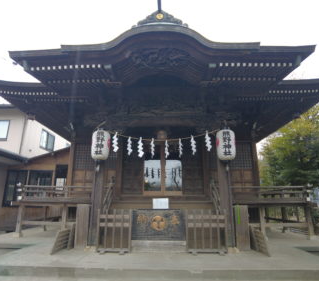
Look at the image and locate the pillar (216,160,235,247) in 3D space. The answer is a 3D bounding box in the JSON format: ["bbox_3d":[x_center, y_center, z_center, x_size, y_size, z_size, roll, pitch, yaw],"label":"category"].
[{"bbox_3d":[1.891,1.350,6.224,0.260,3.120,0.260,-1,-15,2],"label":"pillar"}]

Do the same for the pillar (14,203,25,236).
[{"bbox_3d":[-4.574,2.639,7.158,0.130,0.963,0.130,0,-14,2],"label":"pillar"}]

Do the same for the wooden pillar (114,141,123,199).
[{"bbox_3d":[-1.717,1.198,9.345,0.240,2.620,0.240,-1,-15,2],"label":"wooden pillar"}]

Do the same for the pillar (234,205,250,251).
[{"bbox_3d":[2.105,2.231,5.587,0.300,1.072,0.170,0,-14,2],"label":"pillar"}]

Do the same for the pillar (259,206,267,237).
[{"bbox_3d":[3.669,2.871,7.664,0.170,1.026,0.170,-1,-15,2],"label":"pillar"}]

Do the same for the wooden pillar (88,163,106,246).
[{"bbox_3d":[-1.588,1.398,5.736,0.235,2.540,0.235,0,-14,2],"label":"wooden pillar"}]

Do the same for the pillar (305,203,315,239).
[{"bbox_3d":[4.735,2.573,6.889,0.130,0.963,0.130,0,-14,2],"label":"pillar"}]

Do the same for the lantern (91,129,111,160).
[{"bbox_3d":[-1.663,0.111,6.138,0.540,0.888,0.540,2,-15,-9],"label":"lantern"}]

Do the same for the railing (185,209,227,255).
[{"bbox_3d":[1.100,2.185,5.239,0.970,0.996,0.280,0,-14,2],"label":"railing"}]

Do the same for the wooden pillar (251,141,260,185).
[{"bbox_3d":[4.030,1.114,9.130,0.250,2.570,0.250,-1,-15,2],"label":"wooden pillar"}]

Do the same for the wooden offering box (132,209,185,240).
[{"bbox_3d":[0.000,2.387,6.241,1.470,0.815,0.650,-1,-15,2],"label":"wooden offering box"}]

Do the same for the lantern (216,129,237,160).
[{"bbox_3d":[1.871,0.110,6.066,0.540,0.878,0.540,-3,-16,10],"label":"lantern"}]

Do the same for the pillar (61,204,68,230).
[{"bbox_3d":[-3.108,2.627,7.111,0.120,0.963,0.120,0,-14,2],"label":"pillar"}]

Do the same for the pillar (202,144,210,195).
[{"bbox_3d":[1.812,1.063,8.464,0.200,2.139,0.200,0,-14,2],"label":"pillar"}]

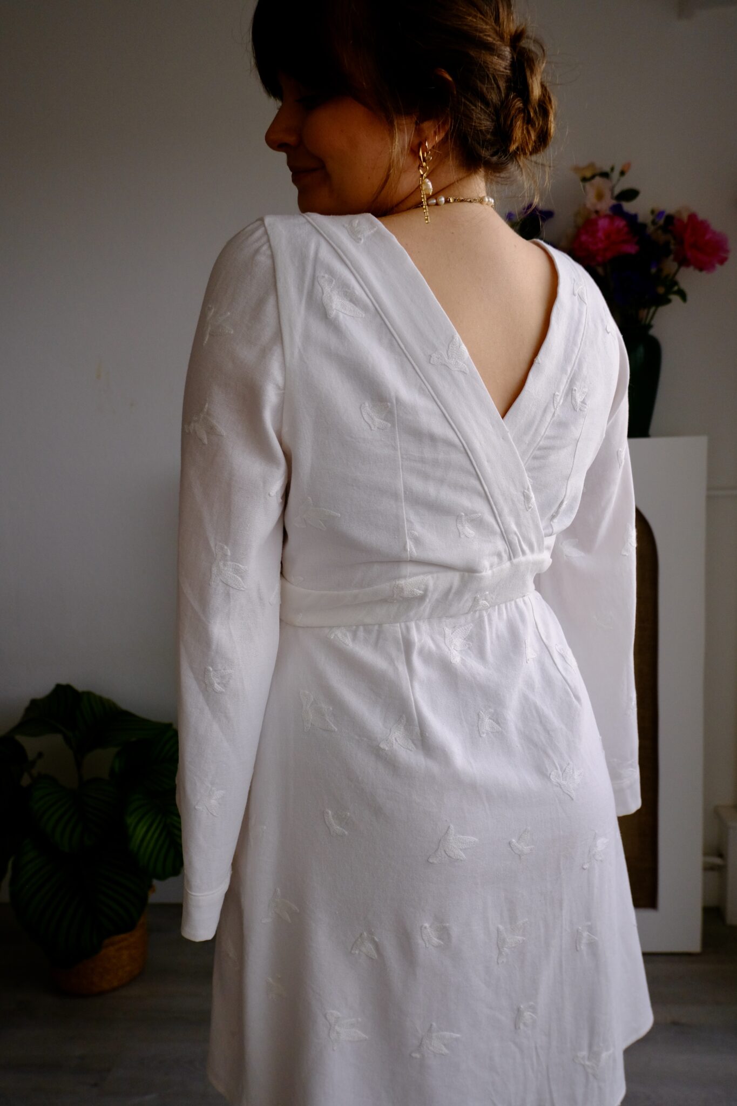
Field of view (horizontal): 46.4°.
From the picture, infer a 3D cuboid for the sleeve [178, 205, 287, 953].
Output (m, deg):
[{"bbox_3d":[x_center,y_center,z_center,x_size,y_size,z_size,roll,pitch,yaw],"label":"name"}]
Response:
[{"bbox_3d":[-0.115,0.022,0.725,0.105,0.590,0.130,-2,4,-33],"label":"sleeve"}]

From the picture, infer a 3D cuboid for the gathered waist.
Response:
[{"bbox_3d":[0.041,0.034,0.845,0.290,0.068,0.220,-2,4,-33],"label":"gathered waist"}]

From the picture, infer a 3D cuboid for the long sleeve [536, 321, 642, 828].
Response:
[{"bbox_3d":[0.243,0.012,0.945,0.105,0.570,0.140,-2,4,-33],"label":"long sleeve"}]

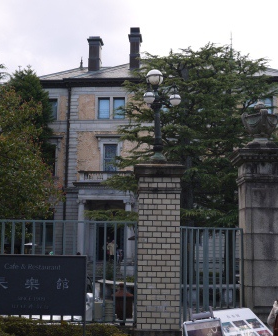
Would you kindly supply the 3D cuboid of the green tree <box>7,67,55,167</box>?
[{"bbox_3d":[-7.031,0.227,35.280,3.600,13.500,3.600,1,-8,0],"label":"green tree"}]

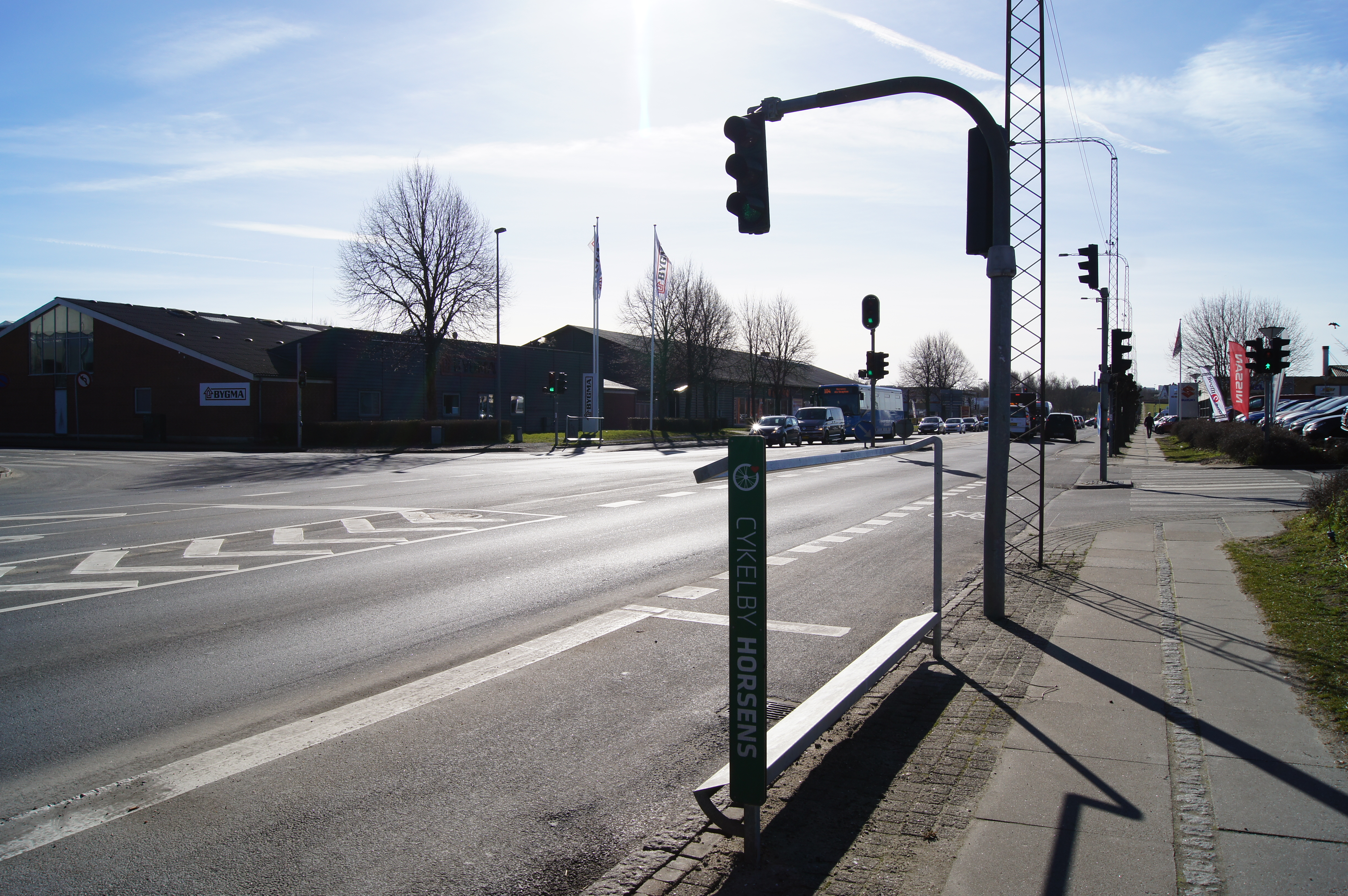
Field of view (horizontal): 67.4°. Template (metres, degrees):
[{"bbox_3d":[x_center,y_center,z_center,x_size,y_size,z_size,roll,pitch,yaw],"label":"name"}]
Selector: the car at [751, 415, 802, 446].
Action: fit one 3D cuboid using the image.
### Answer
[{"bbox_3d":[5.080,-0.860,50.200,1.700,1.500,3.850,1,2,25],"label":"car"}]

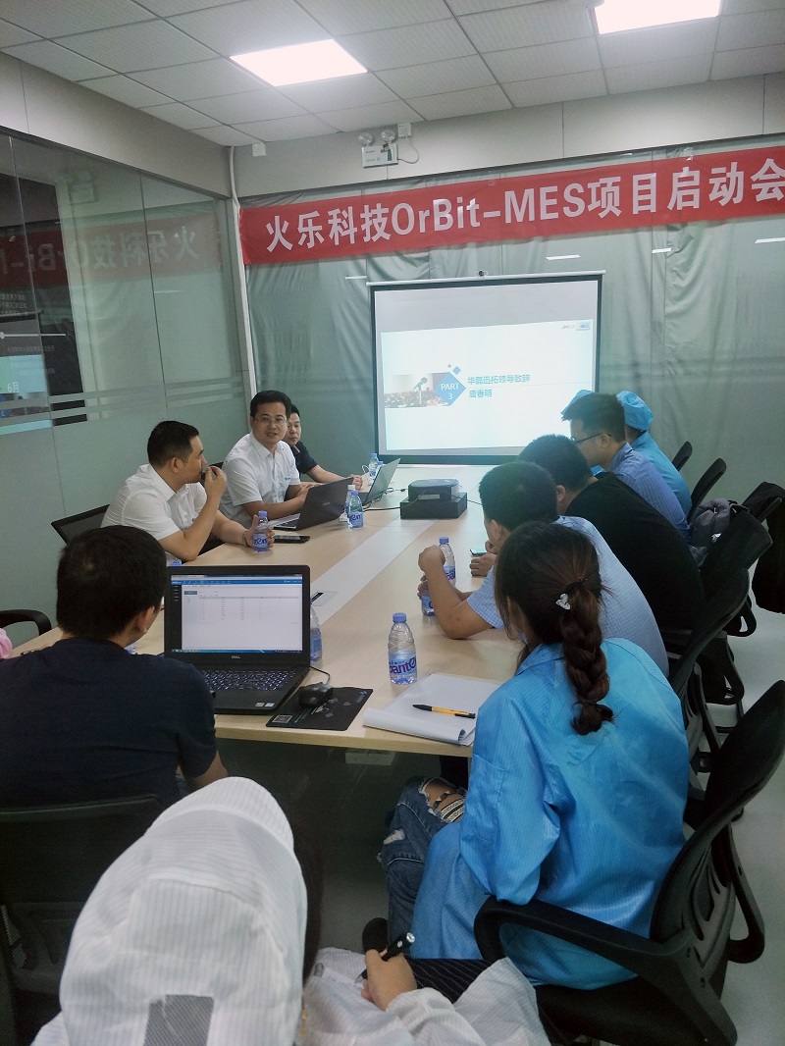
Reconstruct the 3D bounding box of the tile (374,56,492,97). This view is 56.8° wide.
[{"bbox_3d":[0.260,-2.618,4.257,0.610,0.020,0.562,2,15,18],"label":"tile"}]

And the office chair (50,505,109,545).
[{"bbox_3d":[-0.935,0.374,3.064,0.600,0.920,0.600,2,15,18],"label":"office chair"}]

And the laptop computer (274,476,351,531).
[{"bbox_3d":[-0.394,-0.121,3.393,0.315,0.215,0.340,8,18,34],"label":"laptop computer"}]

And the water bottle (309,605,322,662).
[{"bbox_3d":[-0.204,0.251,1.735,0.064,0.162,0.064,3,15,19],"label":"water bottle"}]

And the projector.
[{"bbox_3d":[0.189,-0.130,3.421,0.270,0.170,0.220,1,15,12],"label":"projector"}]

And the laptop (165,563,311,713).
[{"bbox_3d":[-0.425,0.267,1.780,0.385,0.231,0.326,1,15,13],"label":"laptop"}]

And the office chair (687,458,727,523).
[{"bbox_3d":[1.231,0.193,3.432,0.620,0.940,0.580,3,16,18],"label":"office chair"}]

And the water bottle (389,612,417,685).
[{"bbox_3d":[0.021,0.274,1.614,0.064,0.162,0.064,-2,14,0],"label":"water bottle"}]

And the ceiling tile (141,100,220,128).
[{"bbox_3d":[-1.361,-2.684,4.781,0.330,0.015,0.580,3,15,19],"label":"ceiling tile"}]

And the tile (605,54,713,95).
[{"bbox_3d":[1.591,-2.696,4.375,0.600,0.020,0.585,3,16,18],"label":"tile"}]

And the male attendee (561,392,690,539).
[{"bbox_3d":[0.783,0.139,2.826,0.700,1.270,0.520,8,18,35],"label":"male attendee"}]

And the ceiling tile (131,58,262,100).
[{"bbox_3d":[-1.086,-2.528,4.138,0.610,0.020,0.562,2,15,18],"label":"ceiling tile"}]

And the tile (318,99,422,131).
[{"bbox_3d":[-0.160,-2.778,4.940,0.610,0.020,0.560,2,15,18],"label":"tile"}]

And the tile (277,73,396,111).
[{"bbox_3d":[-0.327,-2.643,4.450,0.610,0.020,0.562,2,15,18],"label":"tile"}]

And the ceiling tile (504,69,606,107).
[{"bbox_3d":[1.011,-2.719,4.561,0.600,0.020,0.585,3,16,18],"label":"ceiling tile"}]

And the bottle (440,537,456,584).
[{"bbox_3d":[0.158,0.118,2.200,0.064,0.162,0.064,3,15,19],"label":"bottle"}]

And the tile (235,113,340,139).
[{"bbox_3d":[-0.745,-2.791,5.117,0.600,0.015,0.550,3,15,19],"label":"tile"}]

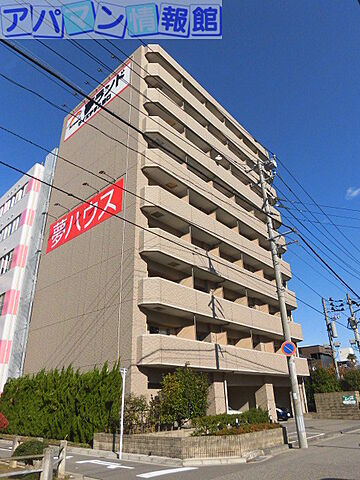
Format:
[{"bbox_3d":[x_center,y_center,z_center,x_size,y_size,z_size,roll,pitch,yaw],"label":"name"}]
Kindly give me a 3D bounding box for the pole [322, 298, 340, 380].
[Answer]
[{"bbox_3d":[15.326,10.968,33.267,0.420,10.450,0.420,-22,-33,36],"label":"pole"}]

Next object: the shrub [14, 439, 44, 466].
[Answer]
[{"bbox_3d":[-4.240,5.983,9.318,0.880,0.640,0.850,-2,-26,0],"label":"shrub"}]

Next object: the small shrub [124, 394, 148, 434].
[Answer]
[{"bbox_3d":[-1.615,6.454,12.323,0.950,1.330,0.900,-2,-26,0],"label":"small shrub"}]

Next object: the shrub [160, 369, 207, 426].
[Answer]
[{"bbox_3d":[0.105,6.466,13.757,2.000,2.300,1.900,-2,-26,0],"label":"shrub"}]

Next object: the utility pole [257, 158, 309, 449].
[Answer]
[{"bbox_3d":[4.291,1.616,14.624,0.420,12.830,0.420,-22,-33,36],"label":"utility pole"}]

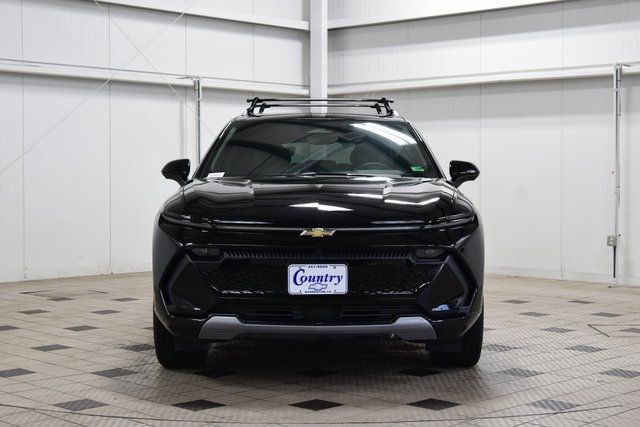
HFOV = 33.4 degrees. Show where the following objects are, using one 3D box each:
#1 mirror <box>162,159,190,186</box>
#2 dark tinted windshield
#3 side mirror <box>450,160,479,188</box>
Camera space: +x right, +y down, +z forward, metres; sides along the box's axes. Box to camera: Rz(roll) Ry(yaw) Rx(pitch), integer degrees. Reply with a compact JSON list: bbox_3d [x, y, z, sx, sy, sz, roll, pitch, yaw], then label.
[{"bbox_3d":[-0.957,-0.272,7.120,0.200,0.185,0.160,0,2,0],"label":"mirror"},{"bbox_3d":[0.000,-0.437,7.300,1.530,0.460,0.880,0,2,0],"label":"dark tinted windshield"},{"bbox_3d":[0.963,-0.260,7.120,0.200,0.185,0.160,0,2,0],"label":"side mirror"}]

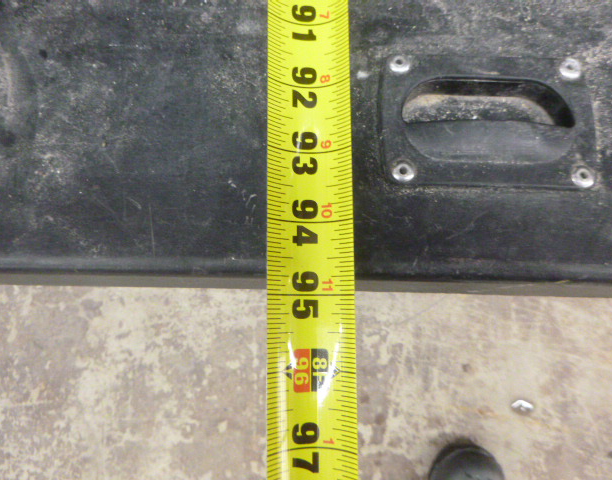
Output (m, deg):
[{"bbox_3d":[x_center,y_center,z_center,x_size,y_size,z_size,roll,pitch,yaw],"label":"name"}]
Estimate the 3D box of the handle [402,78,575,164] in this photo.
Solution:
[{"bbox_3d":[0.070,-0.045,0.186,0.066,0.016,0.035,1,81,0],"label":"handle"}]

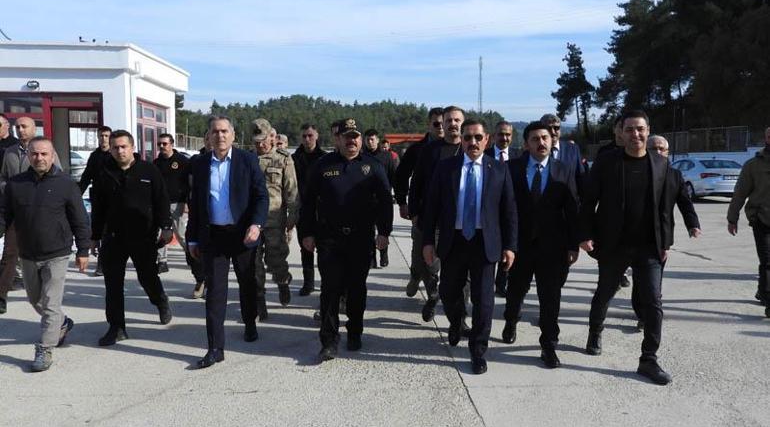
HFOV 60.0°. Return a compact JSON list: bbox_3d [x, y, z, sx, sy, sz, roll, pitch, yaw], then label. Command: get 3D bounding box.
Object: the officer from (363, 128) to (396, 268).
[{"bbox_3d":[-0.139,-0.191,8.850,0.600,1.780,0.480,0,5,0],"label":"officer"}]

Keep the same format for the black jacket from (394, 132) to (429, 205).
[{"bbox_3d":[0.385,-0.390,6.500,0.600,0.760,0.370,0,5,0],"label":"black jacket"}]

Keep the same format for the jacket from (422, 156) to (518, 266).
[{"bbox_3d":[0.625,-0.037,4.930,0.660,0.790,0.380,0,6,0],"label":"jacket"}]

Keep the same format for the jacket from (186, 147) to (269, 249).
[{"bbox_3d":[-1.199,-0.114,5.080,0.590,0.760,0.360,0,5,2],"label":"jacket"}]

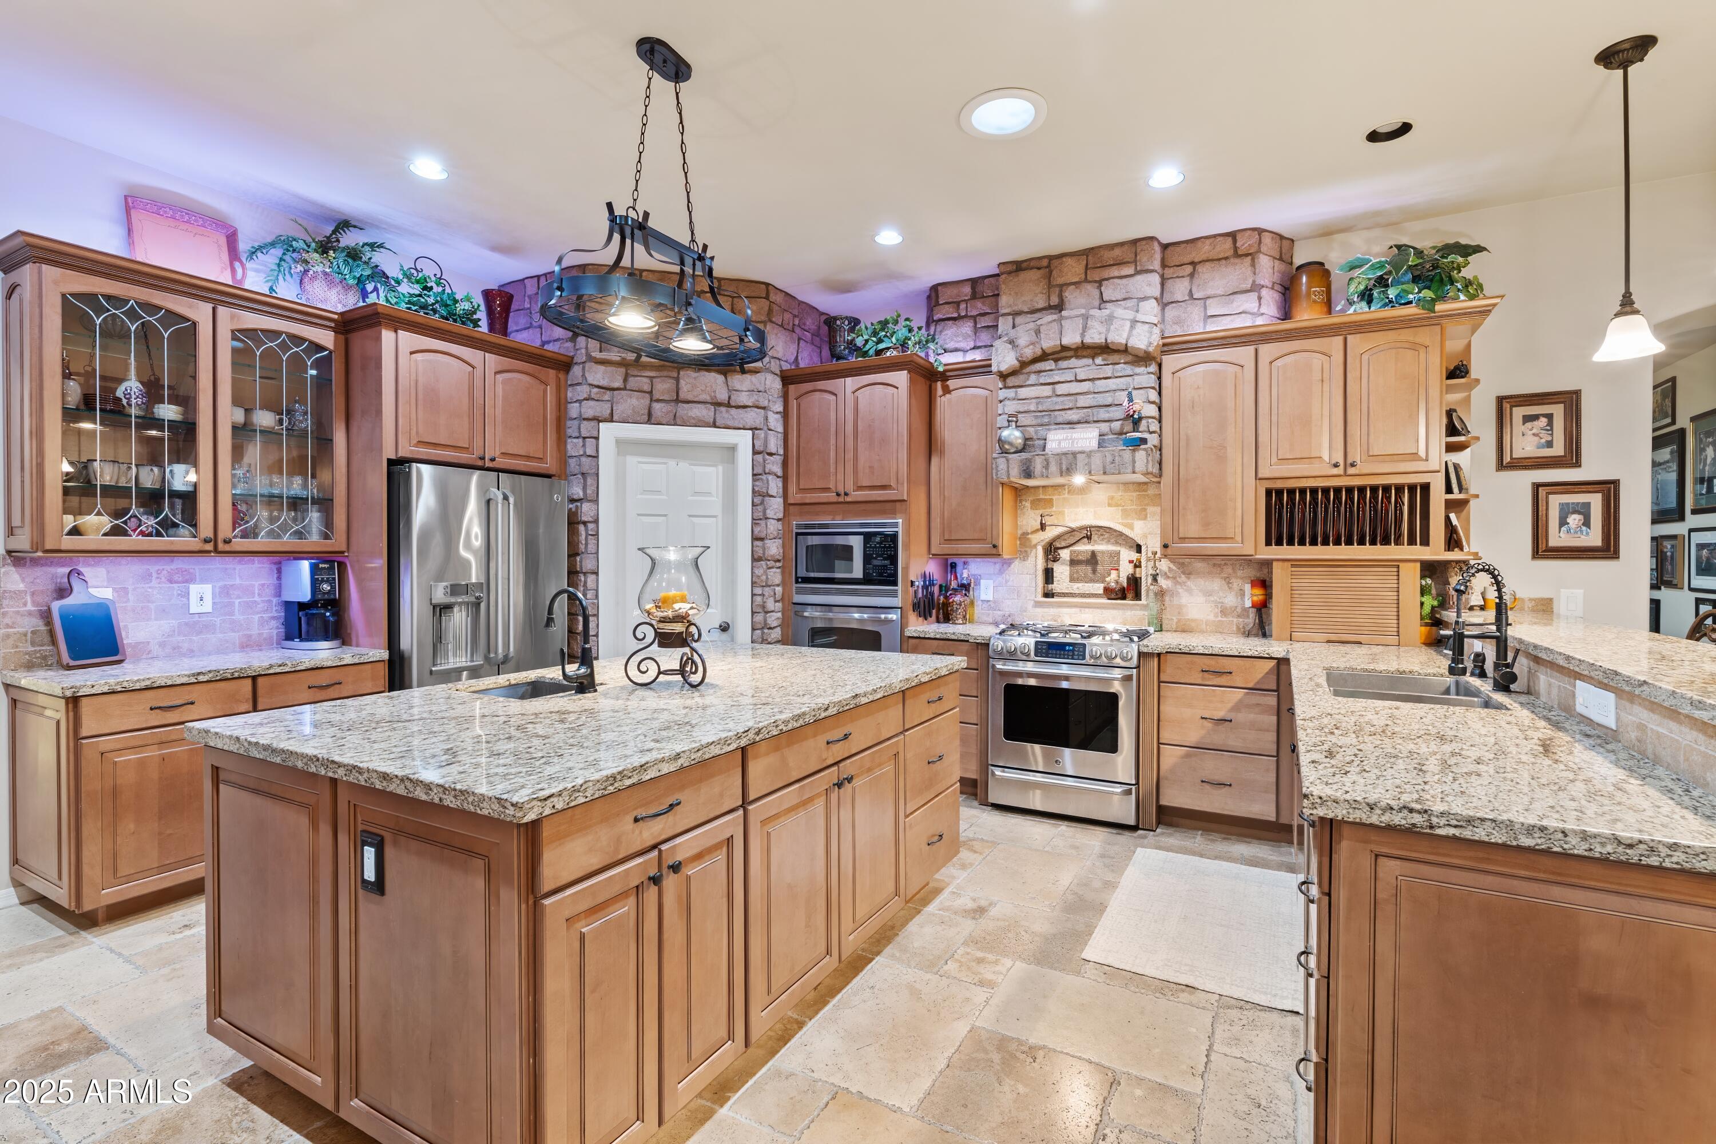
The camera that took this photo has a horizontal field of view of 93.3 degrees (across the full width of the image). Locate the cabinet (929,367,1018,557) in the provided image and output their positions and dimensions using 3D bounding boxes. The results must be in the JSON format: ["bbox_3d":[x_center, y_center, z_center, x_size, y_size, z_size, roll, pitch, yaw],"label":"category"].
[{"bbox_3d":[0.707,-0.665,4.955,0.470,1.140,0.355,1,1,28],"label":"cabinet"}]

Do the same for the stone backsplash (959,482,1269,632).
[{"bbox_3d":[1.418,-0.093,4.788,1.832,0.855,0.050,1,1,28],"label":"stone backsplash"}]

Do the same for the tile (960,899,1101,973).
[{"bbox_3d":[0.635,1.298,2.885,0.405,0.012,0.410,0,1,28],"label":"tile"}]

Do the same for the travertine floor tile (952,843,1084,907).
[{"bbox_3d":[0.710,1.292,3.455,0.403,0.015,0.595,1,1,28],"label":"travertine floor tile"}]

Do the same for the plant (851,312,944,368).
[{"bbox_3d":[0.227,-1.339,4.772,0.530,0.380,0.380,1,1,29],"label":"plant"}]

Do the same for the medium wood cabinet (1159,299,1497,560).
[{"bbox_3d":[2.313,-0.642,4.104,1.425,1.158,0.370,1,1,28],"label":"medium wood cabinet"}]

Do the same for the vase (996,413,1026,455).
[{"bbox_3d":[0.874,-0.775,4.580,0.150,0.225,0.150,1,1,28],"label":"vase"}]

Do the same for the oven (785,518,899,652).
[{"bbox_3d":[0.059,0.248,4.957,0.750,1.110,0.580,1,1,29],"label":"oven"}]

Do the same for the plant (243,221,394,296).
[{"bbox_3d":[-2.596,-1.519,3.900,0.380,0.330,0.580,0,1,28],"label":"plant"}]

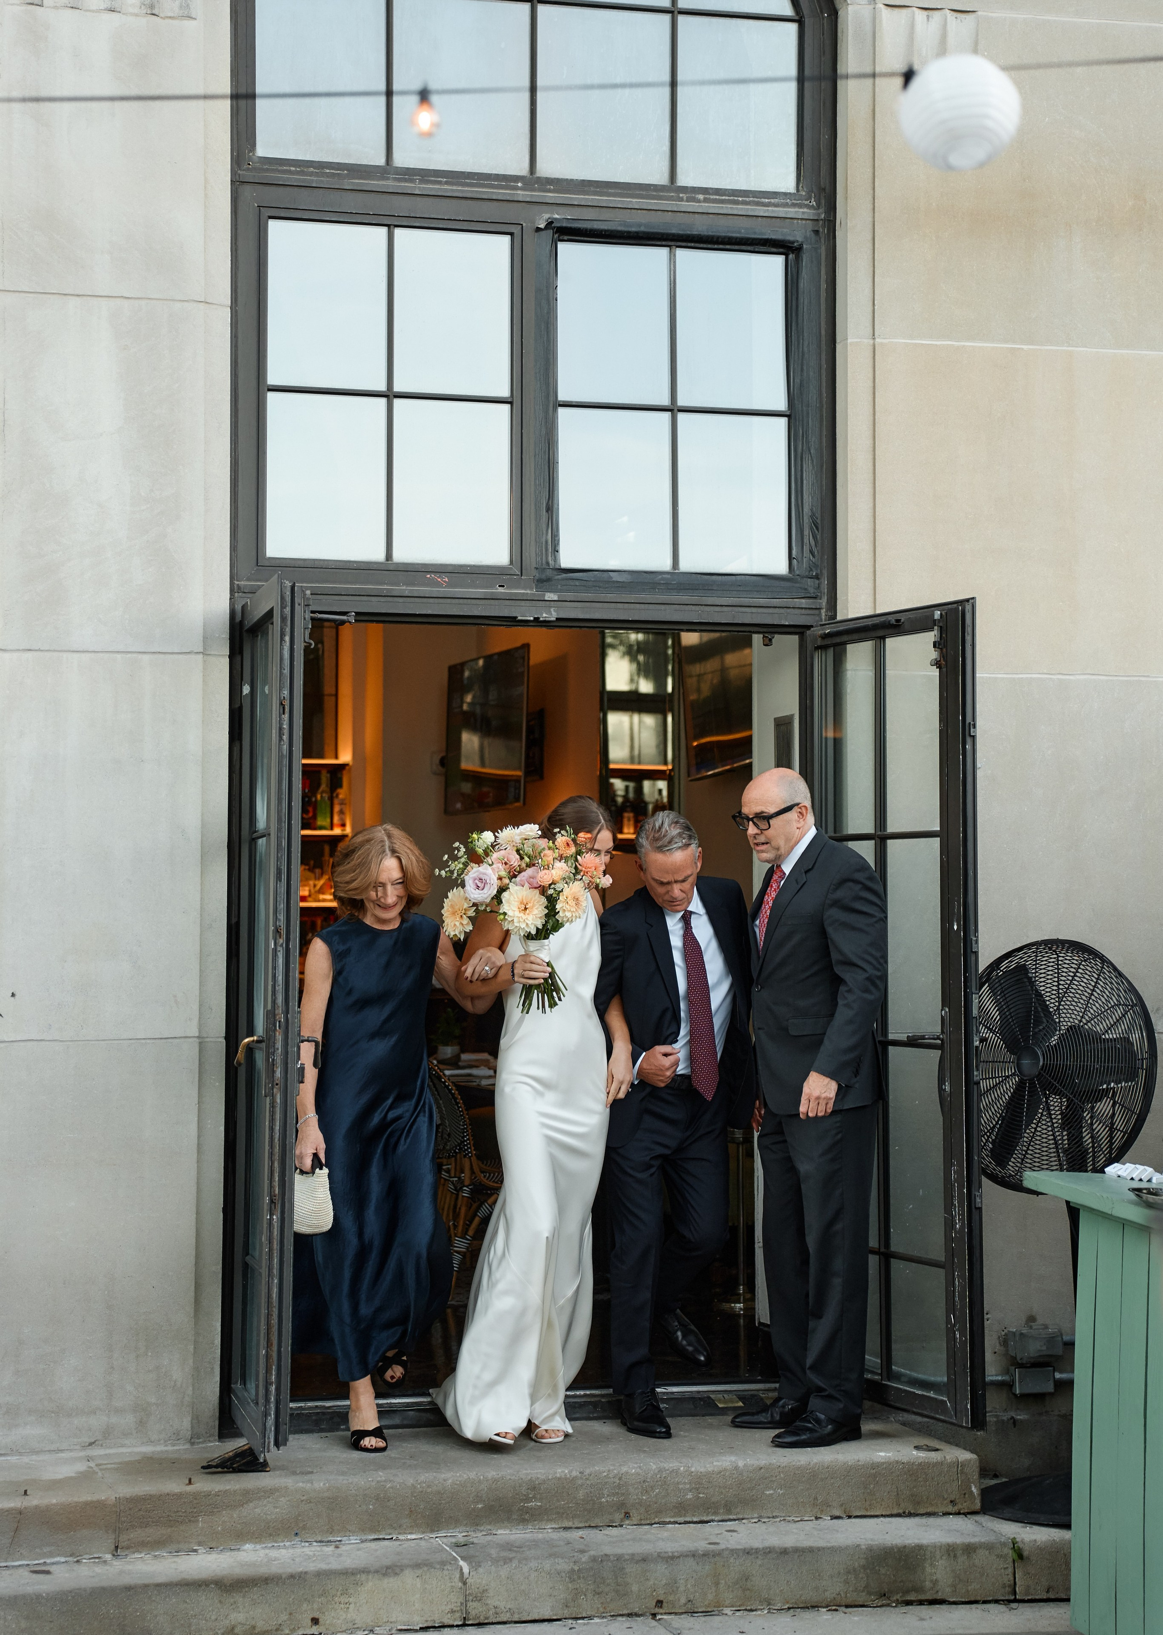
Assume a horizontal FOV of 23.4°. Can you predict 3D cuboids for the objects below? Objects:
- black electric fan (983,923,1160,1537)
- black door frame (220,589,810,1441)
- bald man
[{"bbox_3d":[1.303,1.049,7.289,0.670,1.465,0.550,-4,-5,43],"label":"black electric fan"},{"bbox_3d":[-0.145,0.518,7.775,1.690,2.280,0.140,1,-4,-12],"label":"black door frame"},{"bbox_3d":[0.619,0.755,7.563,0.400,1.780,0.500,2,-4,-22],"label":"bald man"}]

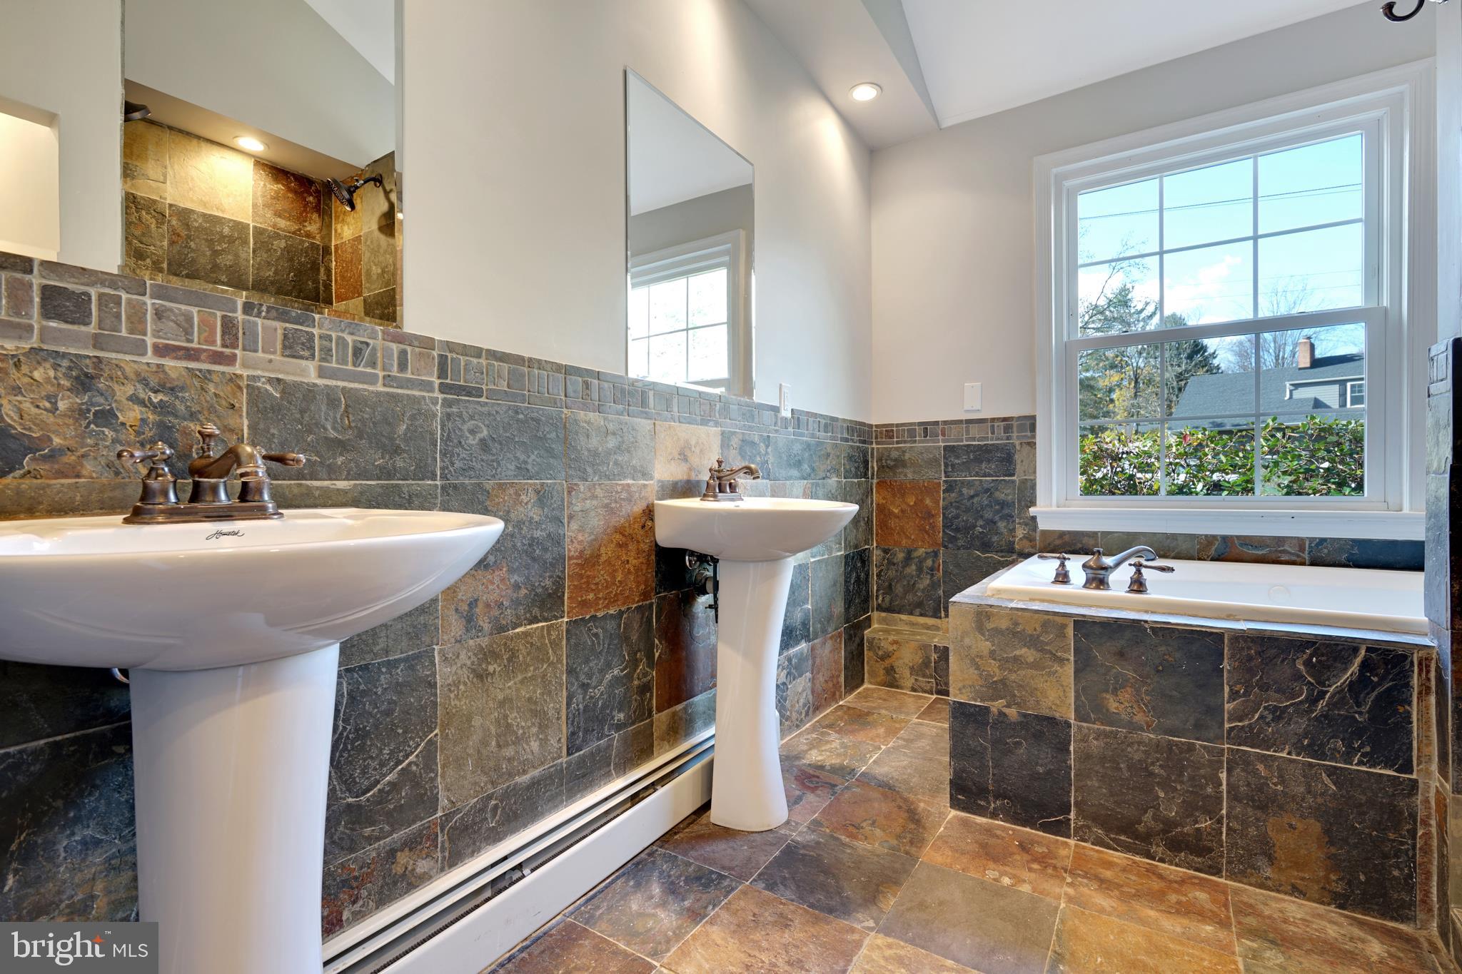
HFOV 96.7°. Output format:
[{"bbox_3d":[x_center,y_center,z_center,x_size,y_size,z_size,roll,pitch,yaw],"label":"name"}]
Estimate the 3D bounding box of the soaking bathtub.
[{"bbox_3d":[1.613,0.540,1.829,1.521,0.500,0.843,0,1,33],"label":"soaking bathtub"}]

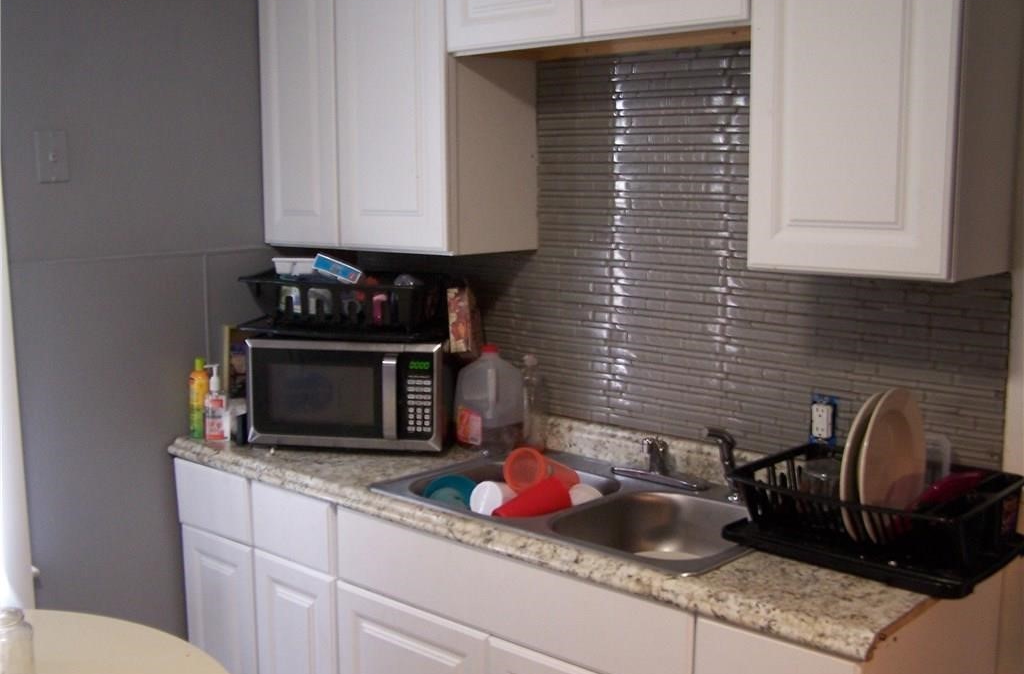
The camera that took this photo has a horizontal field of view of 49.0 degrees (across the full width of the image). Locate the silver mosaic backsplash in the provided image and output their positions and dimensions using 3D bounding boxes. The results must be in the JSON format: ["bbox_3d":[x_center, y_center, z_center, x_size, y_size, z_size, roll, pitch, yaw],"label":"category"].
[{"bbox_3d":[0.231,-0.215,2.659,1.836,0.874,0.015,7,11,41],"label":"silver mosaic backsplash"}]

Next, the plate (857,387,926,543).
[{"bbox_3d":[0.673,0.228,2.002,0.025,0.277,0.277,7,11,41],"label":"plate"}]

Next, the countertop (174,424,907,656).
[{"bbox_3d":[0.029,0.304,2.490,1.885,0.112,0.632,7,11,41],"label":"countertop"}]

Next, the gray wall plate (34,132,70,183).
[{"bbox_3d":[-1.050,-0.412,2.578,0.010,0.117,0.074,7,11,41],"label":"gray wall plate"}]

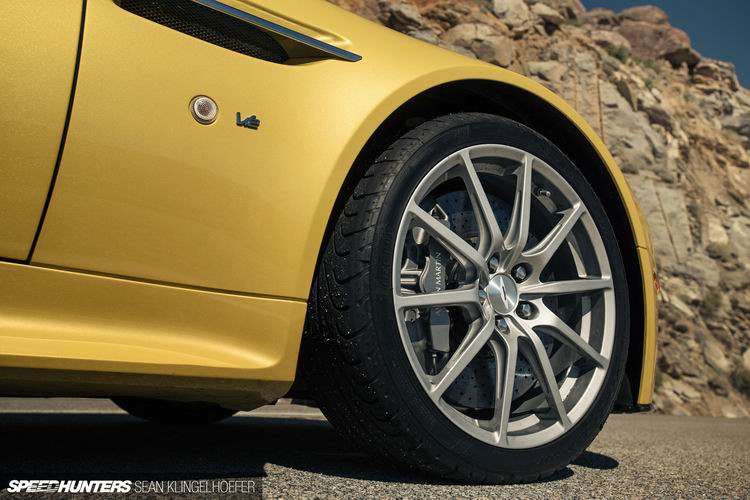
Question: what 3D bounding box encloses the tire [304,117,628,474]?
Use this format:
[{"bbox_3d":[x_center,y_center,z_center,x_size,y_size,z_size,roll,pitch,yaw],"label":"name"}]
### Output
[{"bbox_3d":[0.174,0.087,1.337,0.661,0.657,0.258,9,-14,-33],"label":"tire"}]

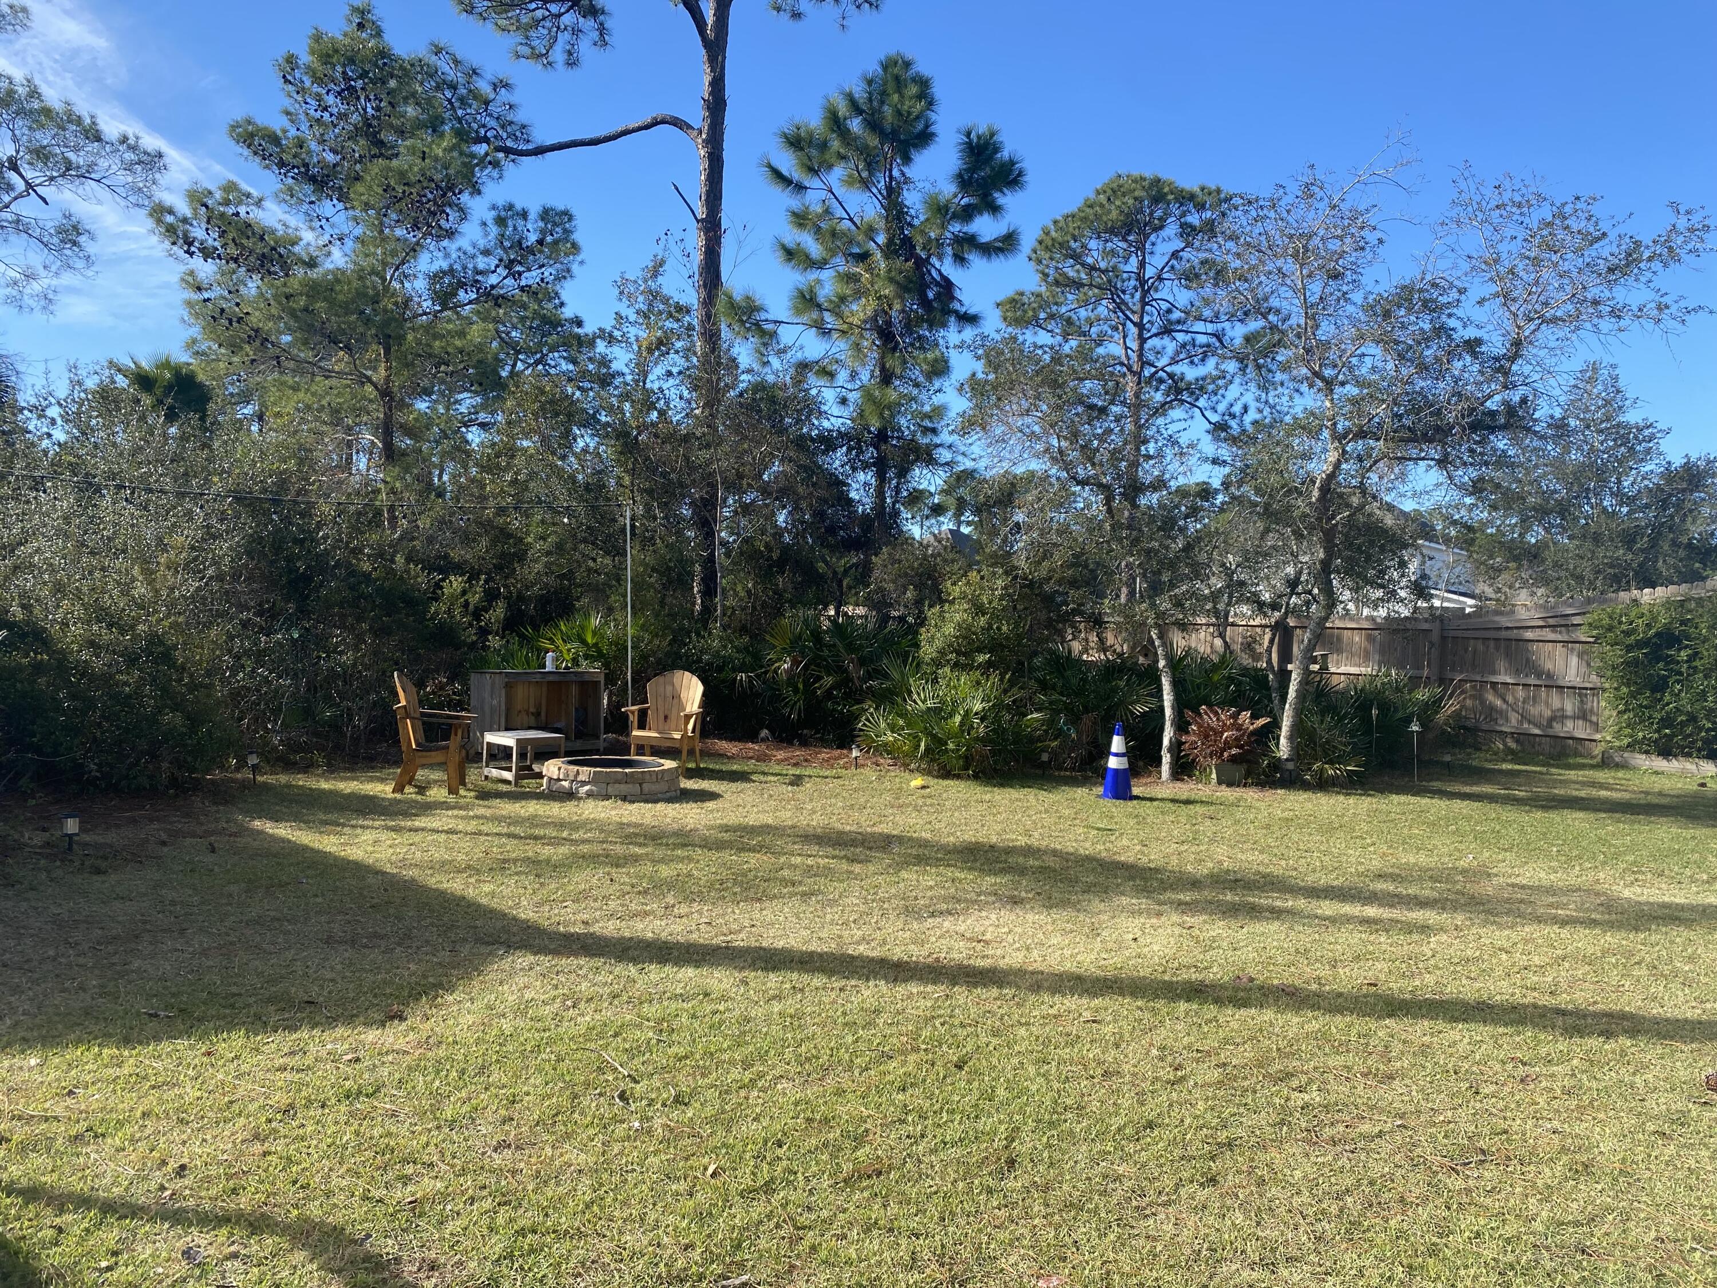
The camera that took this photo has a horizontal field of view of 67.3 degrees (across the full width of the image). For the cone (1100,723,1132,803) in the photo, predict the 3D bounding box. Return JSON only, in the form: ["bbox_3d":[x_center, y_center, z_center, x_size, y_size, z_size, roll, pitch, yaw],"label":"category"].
[{"bbox_3d":[2.299,1.033,11.450,0.350,0.710,0.350,1,0,0],"label":"cone"}]

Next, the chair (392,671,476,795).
[{"bbox_3d":[-3.538,0.745,10.850,0.660,0.990,0.670,1,0,-3],"label":"chair"}]

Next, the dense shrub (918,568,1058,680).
[{"bbox_3d":[1.480,0.150,14.900,1.650,2.000,1.600,1,0,0],"label":"dense shrub"}]

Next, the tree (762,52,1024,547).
[{"bbox_3d":[0.550,-4.200,21.000,4.500,11.000,4.300,1,0,0],"label":"tree"}]

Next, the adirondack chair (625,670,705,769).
[{"bbox_3d":[-1.925,0.775,12.850,0.680,0.980,0.700,1,0,18],"label":"adirondack chair"}]

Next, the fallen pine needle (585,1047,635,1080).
[{"bbox_3d":[-0.768,1.300,4.000,0.050,0.025,0.380,1,0,-36],"label":"fallen pine needle"}]

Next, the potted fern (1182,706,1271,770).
[{"bbox_3d":[3.556,0.982,12.500,0.840,0.760,0.820,1,0,0],"label":"potted fern"}]

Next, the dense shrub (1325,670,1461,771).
[{"bbox_3d":[6.342,0.915,15.300,1.550,1.150,1.400,1,0,0],"label":"dense shrub"}]

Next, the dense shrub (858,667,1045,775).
[{"bbox_3d":[0.962,0.791,13.700,2.000,1.150,1.700,1,0,0],"label":"dense shrub"}]

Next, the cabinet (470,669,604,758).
[{"bbox_3d":[-3.660,0.785,14.700,0.680,0.940,1.340,0,-1,44],"label":"cabinet"}]

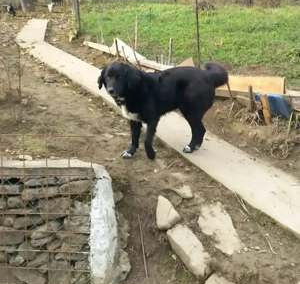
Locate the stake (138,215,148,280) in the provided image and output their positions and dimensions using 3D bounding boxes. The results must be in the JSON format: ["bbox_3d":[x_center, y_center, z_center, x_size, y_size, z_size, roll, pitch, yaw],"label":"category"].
[{"bbox_3d":[-0.038,0.582,1.740,0.012,0.012,0.343,-12,69,5],"label":"stake"}]

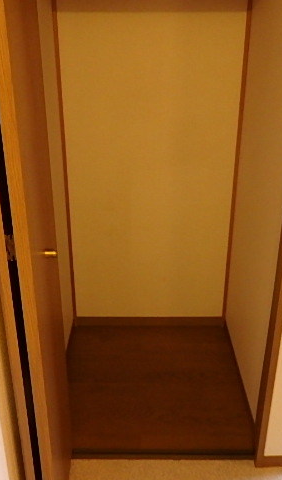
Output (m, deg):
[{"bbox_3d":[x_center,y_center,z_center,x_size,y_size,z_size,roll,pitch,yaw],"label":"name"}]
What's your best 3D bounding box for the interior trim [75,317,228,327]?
[{"bbox_3d":[0.044,0.423,2.422,0.784,0.055,0.018,0,23,0],"label":"interior trim"}]

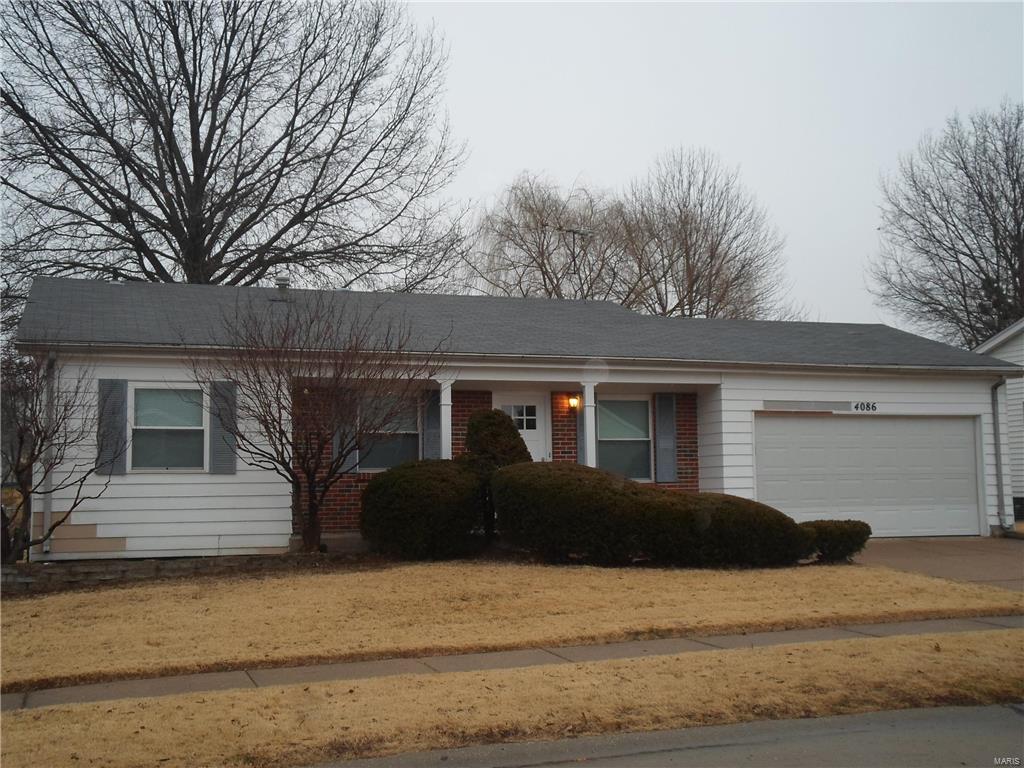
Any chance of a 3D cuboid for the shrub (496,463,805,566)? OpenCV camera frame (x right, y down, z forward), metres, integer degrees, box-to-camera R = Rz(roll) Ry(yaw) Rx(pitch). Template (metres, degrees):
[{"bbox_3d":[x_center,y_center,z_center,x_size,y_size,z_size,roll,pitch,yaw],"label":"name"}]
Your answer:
[{"bbox_3d":[1.940,1.711,14.244,4.511,1.330,1.650,1,-5,-18],"label":"shrub"}]

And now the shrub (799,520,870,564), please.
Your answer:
[{"bbox_3d":[4.448,2.142,14.566,0.932,0.567,0.970,1,-5,-18],"label":"shrub"}]

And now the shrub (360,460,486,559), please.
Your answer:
[{"bbox_3d":[-1.196,1.691,14.419,1.681,1.307,1.550,1,-5,-18],"label":"shrub"}]

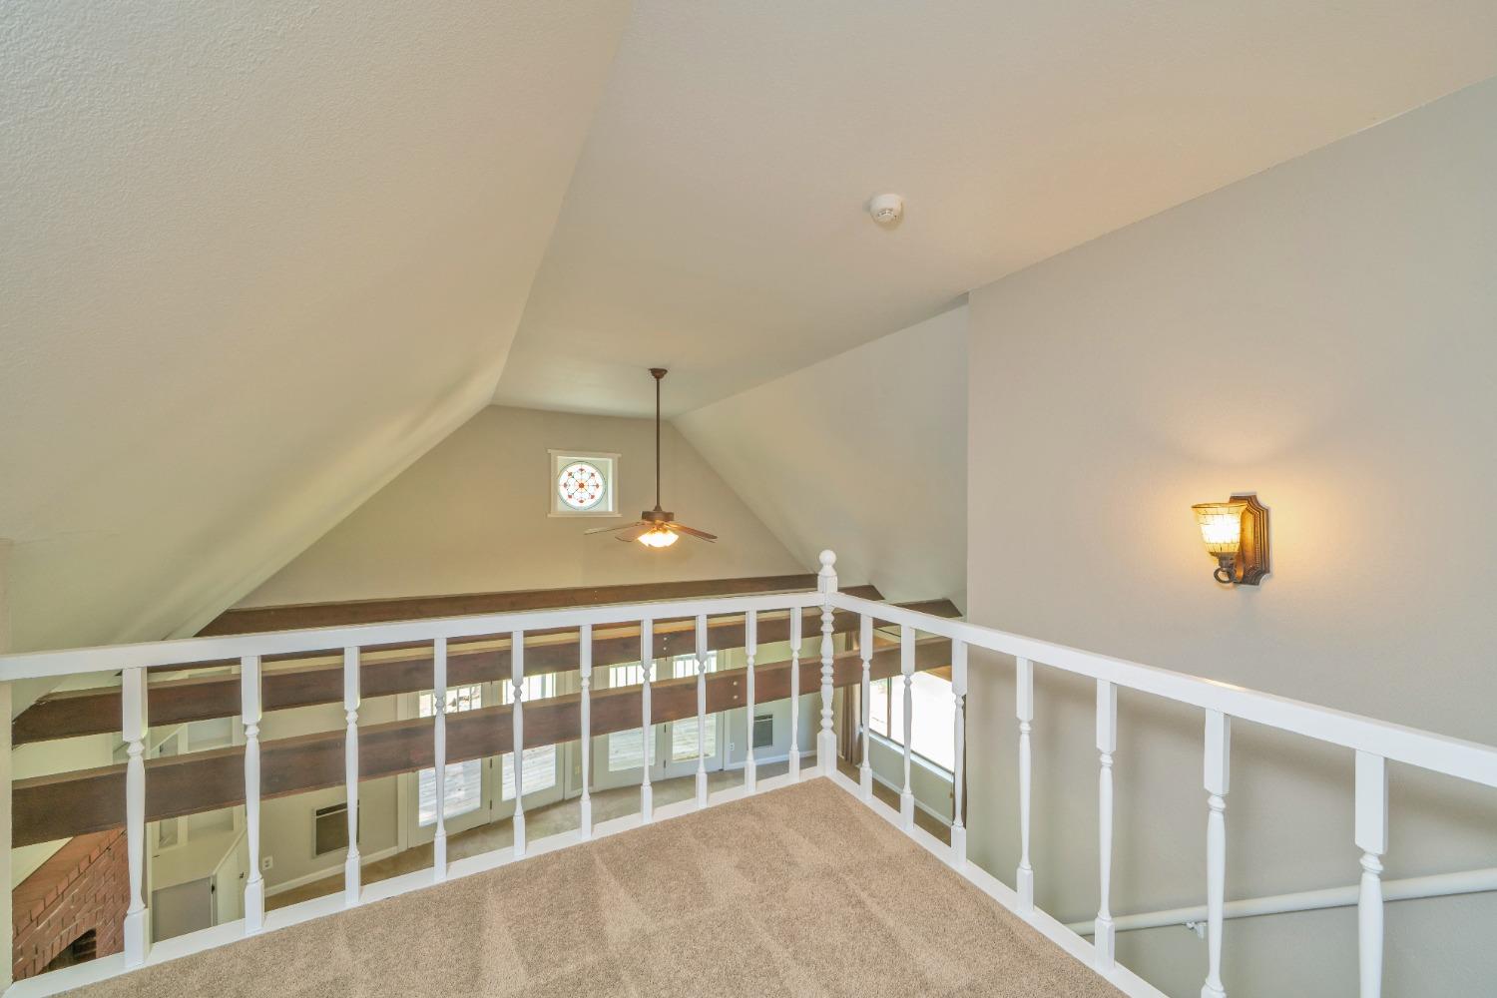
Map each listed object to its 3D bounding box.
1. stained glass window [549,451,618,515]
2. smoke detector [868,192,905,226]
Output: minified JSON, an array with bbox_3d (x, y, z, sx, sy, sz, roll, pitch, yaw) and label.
[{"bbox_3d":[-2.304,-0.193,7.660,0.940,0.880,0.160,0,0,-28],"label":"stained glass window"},{"bbox_3d":[0.563,-1.177,2.200,0.134,0.054,0.134,0,0,0],"label":"smoke detector"}]

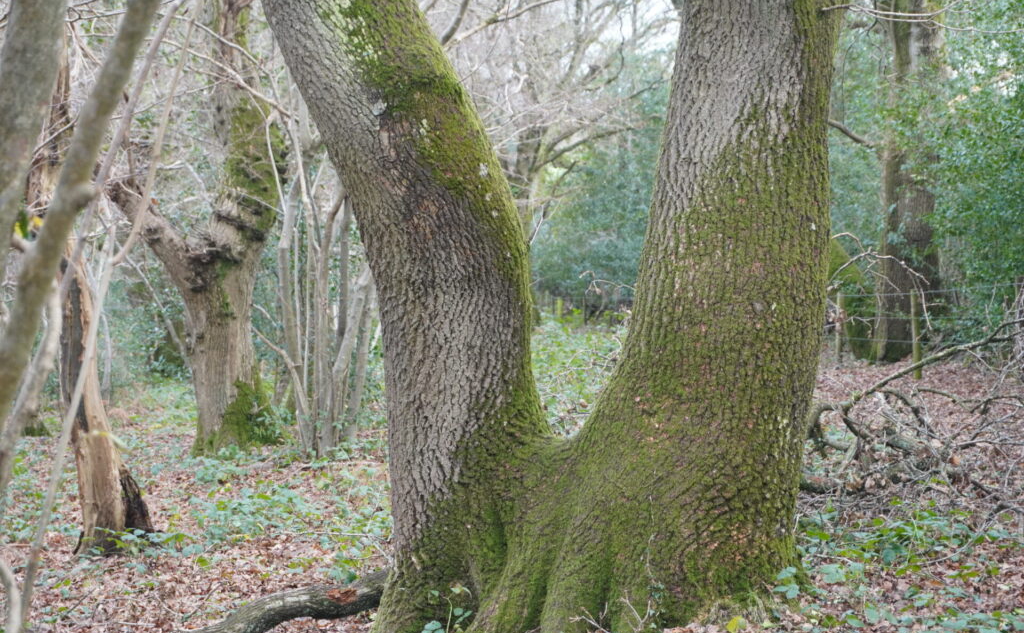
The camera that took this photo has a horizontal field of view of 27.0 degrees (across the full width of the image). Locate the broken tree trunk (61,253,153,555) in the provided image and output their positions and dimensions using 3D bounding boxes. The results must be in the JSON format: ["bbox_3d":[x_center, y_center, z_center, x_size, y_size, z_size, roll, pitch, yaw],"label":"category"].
[{"bbox_3d":[-1.934,0.421,10.200,0.450,1.440,0.400,0,1,0],"label":"broken tree trunk"}]

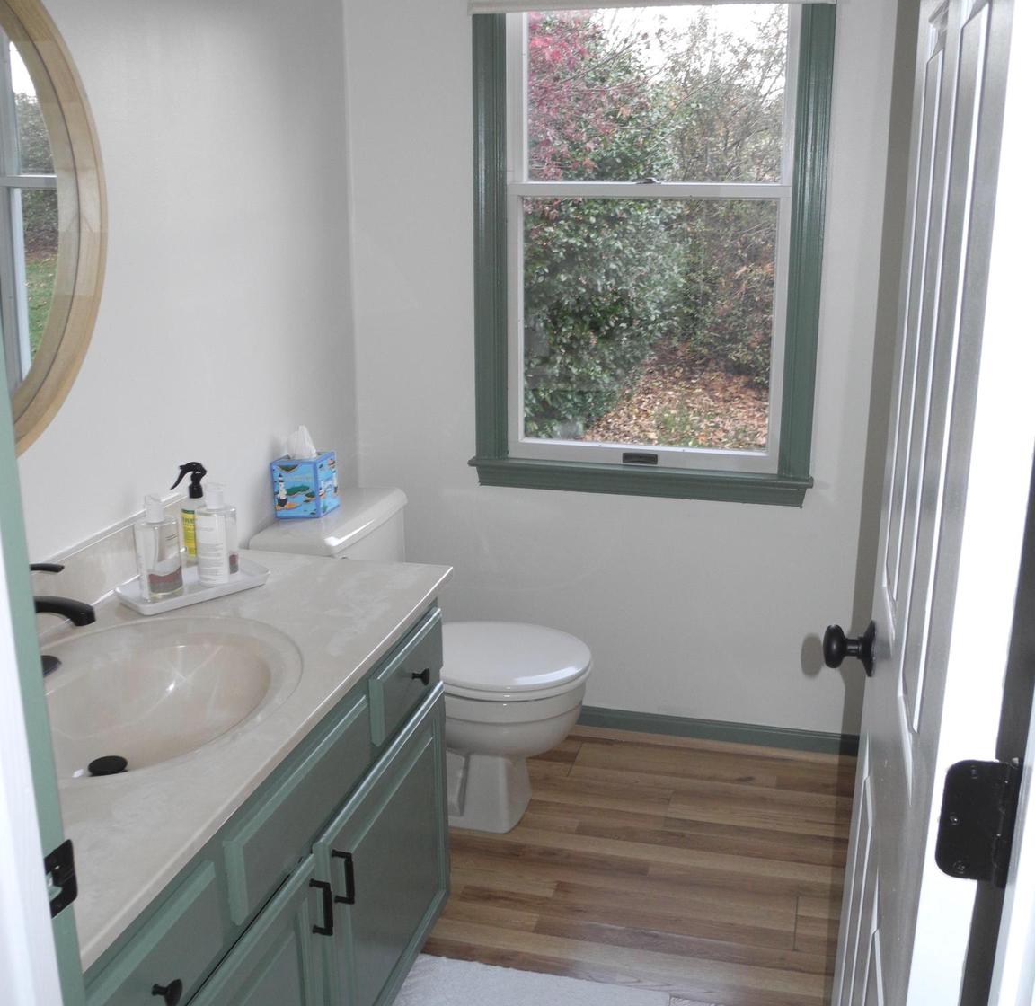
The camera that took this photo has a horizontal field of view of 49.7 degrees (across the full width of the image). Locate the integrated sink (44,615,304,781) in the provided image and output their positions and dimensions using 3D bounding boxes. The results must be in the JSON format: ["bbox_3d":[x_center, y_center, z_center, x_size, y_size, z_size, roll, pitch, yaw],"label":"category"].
[{"bbox_3d":[-0.540,0.327,1.589,0.446,0.137,0.560,4,16,14],"label":"integrated sink"}]

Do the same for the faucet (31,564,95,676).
[{"bbox_3d":[-0.667,0.167,1.580,0.161,0.177,0.156,4,16,14],"label":"faucet"}]

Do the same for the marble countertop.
[{"bbox_3d":[-0.540,0.274,1.575,0.557,0.032,1.241,4,16,14],"label":"marble countertop"}]

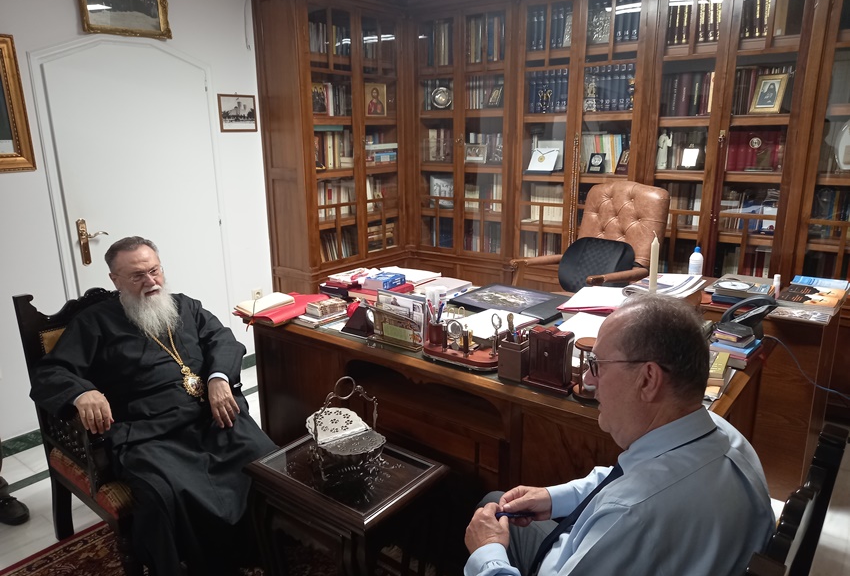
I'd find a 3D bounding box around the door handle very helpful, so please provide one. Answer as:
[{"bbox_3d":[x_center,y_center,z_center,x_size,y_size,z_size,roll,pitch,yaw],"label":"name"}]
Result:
[{"bbox_3d":[-1.743,-0.247,3.236,0.060,0.245,0.145,10,18,36],"label":"door handle"}]

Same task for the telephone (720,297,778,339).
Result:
[{"bbox_3d":[1.253,0.103,2.365,0.200,0.150,0.190,10,18,36],"label":"telephone"}]

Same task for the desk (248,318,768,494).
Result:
[{"bbox_3d":[0.310,0.531,2.613,1.860,0.780,1.110,11,18,37],"label":"desk"}]

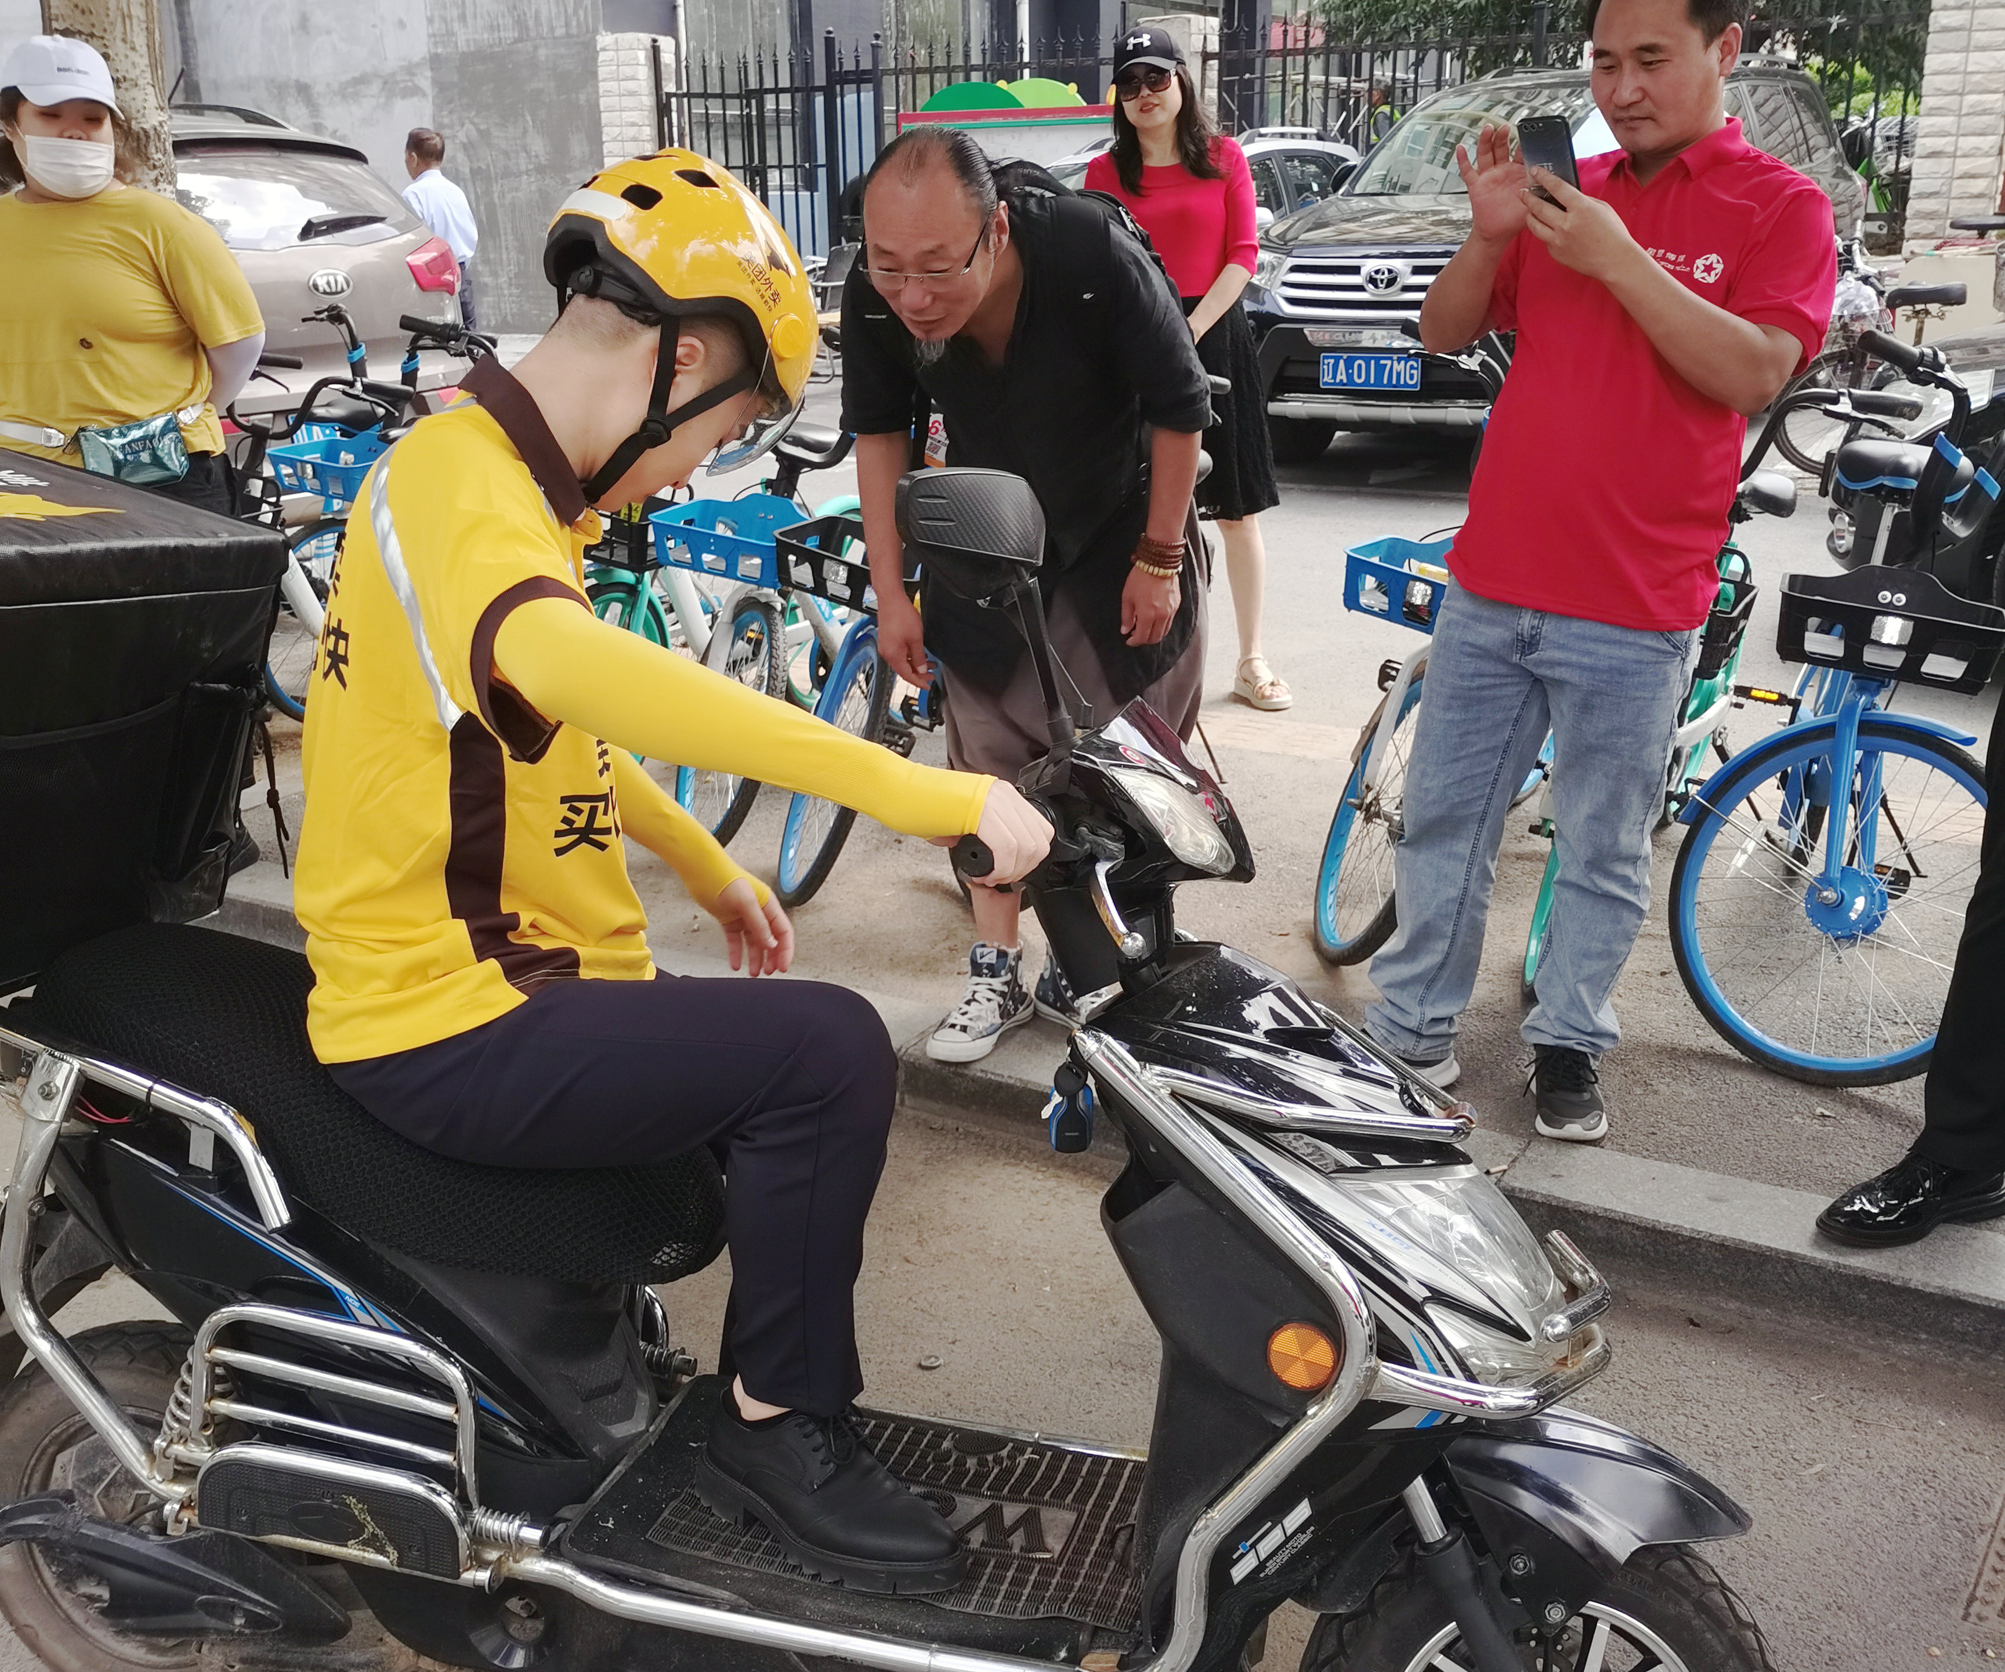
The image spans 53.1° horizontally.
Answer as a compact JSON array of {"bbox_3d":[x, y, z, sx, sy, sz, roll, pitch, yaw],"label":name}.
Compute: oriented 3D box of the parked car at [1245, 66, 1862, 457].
[{"bbox_3d":[2.801,-2.862,9.861,1.910,1.760,4.785,11,21,33],"label":"parked car"}]

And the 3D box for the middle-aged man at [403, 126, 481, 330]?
[{"bbox_3d":[-2.893,-2.729,10.244,0.360,1.680,0.500,15,23,40],"label":"middle-aged man"}]

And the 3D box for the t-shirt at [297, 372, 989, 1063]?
[{"bbox_3d":[-0.281,-0.085,1.600,0.600,0.550,0.470,0,18,2],"label":"t-shirt"}]

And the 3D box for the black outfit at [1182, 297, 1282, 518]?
[{"bbox_3d":[0.497,-1.071,5.057,0.400,0.570,0.300,6,19,19],"label":"black outfit"}]

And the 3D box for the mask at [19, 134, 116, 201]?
[{"bbox_3d":[-1.462,-1.049,3.144,0.150,0.105,0.080,-14,22,-35],"label":"mask"}]

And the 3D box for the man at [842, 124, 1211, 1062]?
[{"bbox_3d":[0.039,-0.288,2.985,0.530,1.420,0.800,5,19,16],"label":"man"}]

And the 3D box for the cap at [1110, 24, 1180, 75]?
[{"bbox_3d":[0.333,-1.855,4.741,0.175,0.125,0.250,5,19,17],"label":"cap"}]

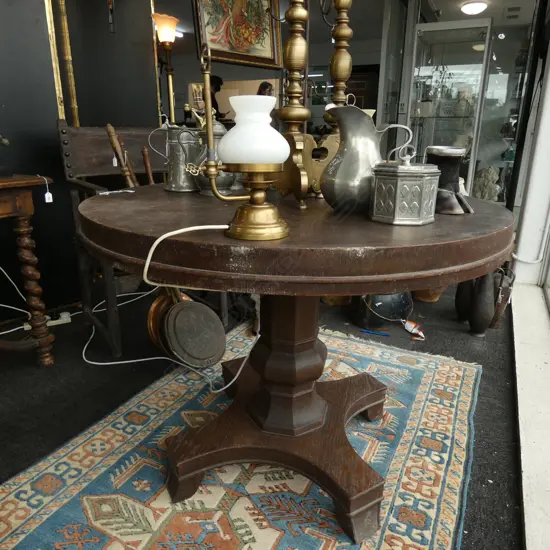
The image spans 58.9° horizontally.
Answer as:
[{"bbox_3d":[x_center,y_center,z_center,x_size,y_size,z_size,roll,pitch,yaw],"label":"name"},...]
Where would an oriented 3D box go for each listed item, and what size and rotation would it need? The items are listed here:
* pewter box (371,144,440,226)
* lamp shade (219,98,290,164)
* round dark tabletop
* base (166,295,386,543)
[{"bbox_3d":[0.265,-0.189,0.997,0.130,0.148,0.130,2,18,3],"label":"pewter box"},{"bbox_3d":[-0.034,-0.239,0.804,0.121,0.103,0.121,1,18,0],"label":"lamp shade"},{"bbox_3d":[0.047,-0.158,1.261,1.030,0.076,1.030,1,18,0],"label":"round dark tabletop"},{"bbox_3d":[0.038,0.208,1.377,0.596,0.692,0.596,5,18,13],"label":"base"}]

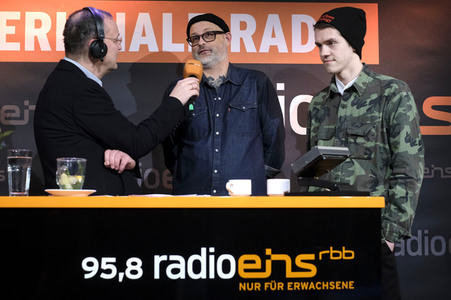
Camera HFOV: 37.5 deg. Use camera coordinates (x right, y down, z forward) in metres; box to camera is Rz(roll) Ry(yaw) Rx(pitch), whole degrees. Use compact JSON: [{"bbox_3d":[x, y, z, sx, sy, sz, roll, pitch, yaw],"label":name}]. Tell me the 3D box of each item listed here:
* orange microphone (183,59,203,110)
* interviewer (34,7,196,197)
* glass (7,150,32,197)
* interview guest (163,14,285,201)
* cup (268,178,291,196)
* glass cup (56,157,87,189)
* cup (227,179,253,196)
[{"bbox_3d":[-0.128,-0.253,2.600,0.078,0.215,0.078,2,-28,0],"label":"orange microphone"},{"bbox_3d":[-0.434,0.339,2.472,0.640,1.780,0.520,2,-5,-22],"label":"interviewer"},{"bbox_3d":[-0.657,0.072,2.120,0.080,0.150,0.080,0,-5,0],"label":"glass"},{"bbox_3d":[-0.009,0.324,2.800,0.550,1.840,0.360,-1,-5,10],"label":"interview guest"},{"bbox_3d":[0.184,0.133,2.310,0.080,0.060,0.100,0,-5,0],"label":"cup"},{"bbox_3d":[-0.492,0.077,2.120,0.092,0.105,0.100,0,-5,0],"label":"glass cup"},{"bbox_3d":[0.045,0.133,2.310,0.105,0.060,0.080,5,-7,-45],"label":"cup"}]

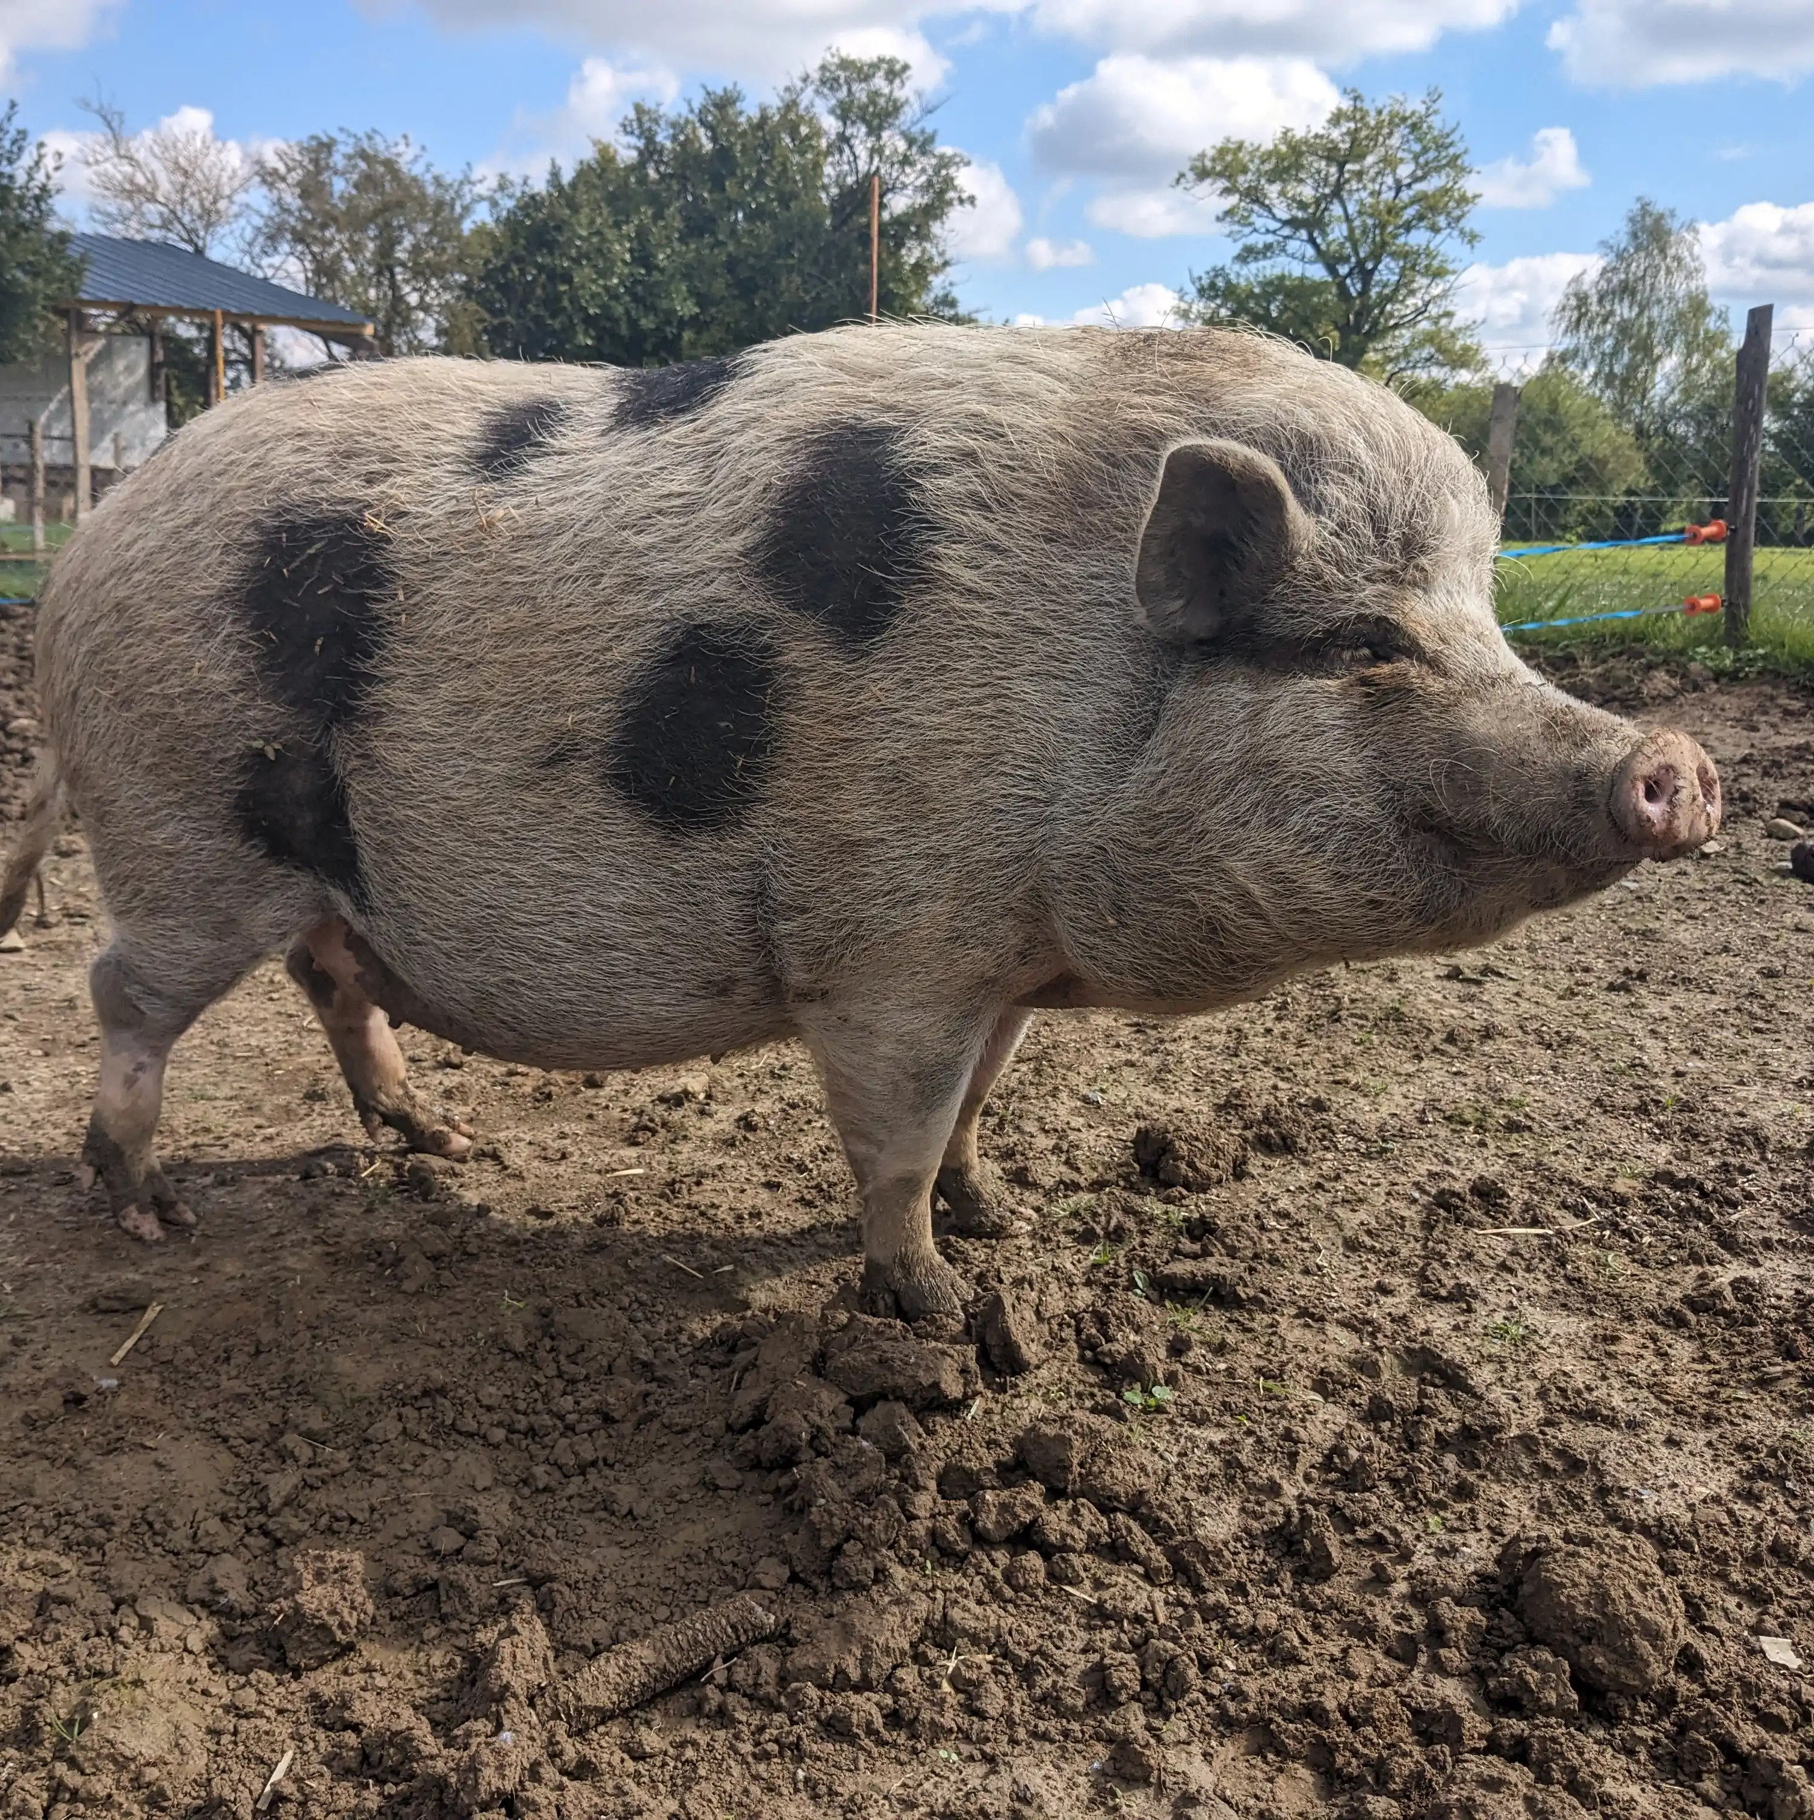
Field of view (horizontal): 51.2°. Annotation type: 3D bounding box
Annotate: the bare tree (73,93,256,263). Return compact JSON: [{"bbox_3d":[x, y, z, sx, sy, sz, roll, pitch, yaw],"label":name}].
[{"bbox_3d":[-12.563,-10.257,32.557,3.500,7.070,3.400,-5,13,-20],"label":"bare tree"}]

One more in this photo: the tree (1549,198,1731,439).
[{"bbox_3d":[15.577,-11.485,40.478,4.100,7.070,4.000,5,13,20],"label":"tree"}]

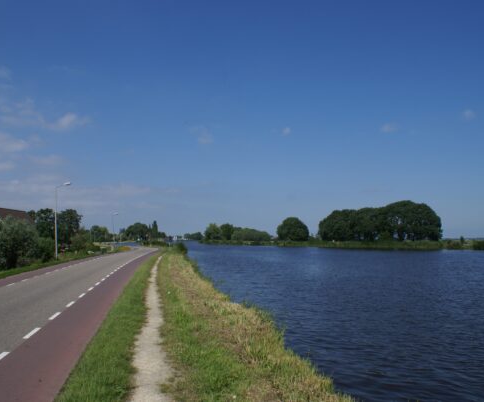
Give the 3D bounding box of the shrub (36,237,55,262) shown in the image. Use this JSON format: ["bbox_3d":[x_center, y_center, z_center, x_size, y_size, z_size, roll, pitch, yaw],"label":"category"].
[{"bbox_3d":[-16.081,4.035,36.790,1.600,2.150,1.600,0,-5,0],"label":"shrub"}]

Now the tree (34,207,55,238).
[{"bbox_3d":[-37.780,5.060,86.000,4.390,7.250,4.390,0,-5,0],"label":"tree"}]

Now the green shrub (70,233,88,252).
[{"bbox_3d":[-21.630,5.560,60.000,2.400,2.730,2.400,0,-5,0],"label":"green shrub"}]

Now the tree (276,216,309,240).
[{"bbox_3d":[20.130,11.702,179.658,12.600,11.300,12.200,0,-5,0],"label":"tree"}]

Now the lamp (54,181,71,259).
[{"bbox_3d":[-16.109,1.829,40.492,1.450,7.020,0.320,1,-5,-11],"label":"lamp"}]

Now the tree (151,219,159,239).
[{"bbox_3d":[-48.432,16.950,249.465,4.200,12.200,4.200,0,-5,0],"label":"tree"}]

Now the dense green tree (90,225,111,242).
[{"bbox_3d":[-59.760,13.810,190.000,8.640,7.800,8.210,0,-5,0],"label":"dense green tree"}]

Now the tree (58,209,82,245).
[{"bbox_3d":[-31.290,4.910,82.000,4.550,7.100,4.550,0,-5,0],"label":"tree"}]

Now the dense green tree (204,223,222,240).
[{"bbox_3d":[-15.180,16.510,240.000,9.590,10.120,9.590,0,-5,0],"label":"dense green tree"}]

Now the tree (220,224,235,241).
[{"bbox_3d":[-7.340,15.680,228.000,8.090,9.610,8.090,0,-5,0],"label":"tree"}]

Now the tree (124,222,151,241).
[{"bbox_3d":[-55.515,16.912,239.431,13.600,10.800,12.500,0,-5,0],"label":"tree"}]

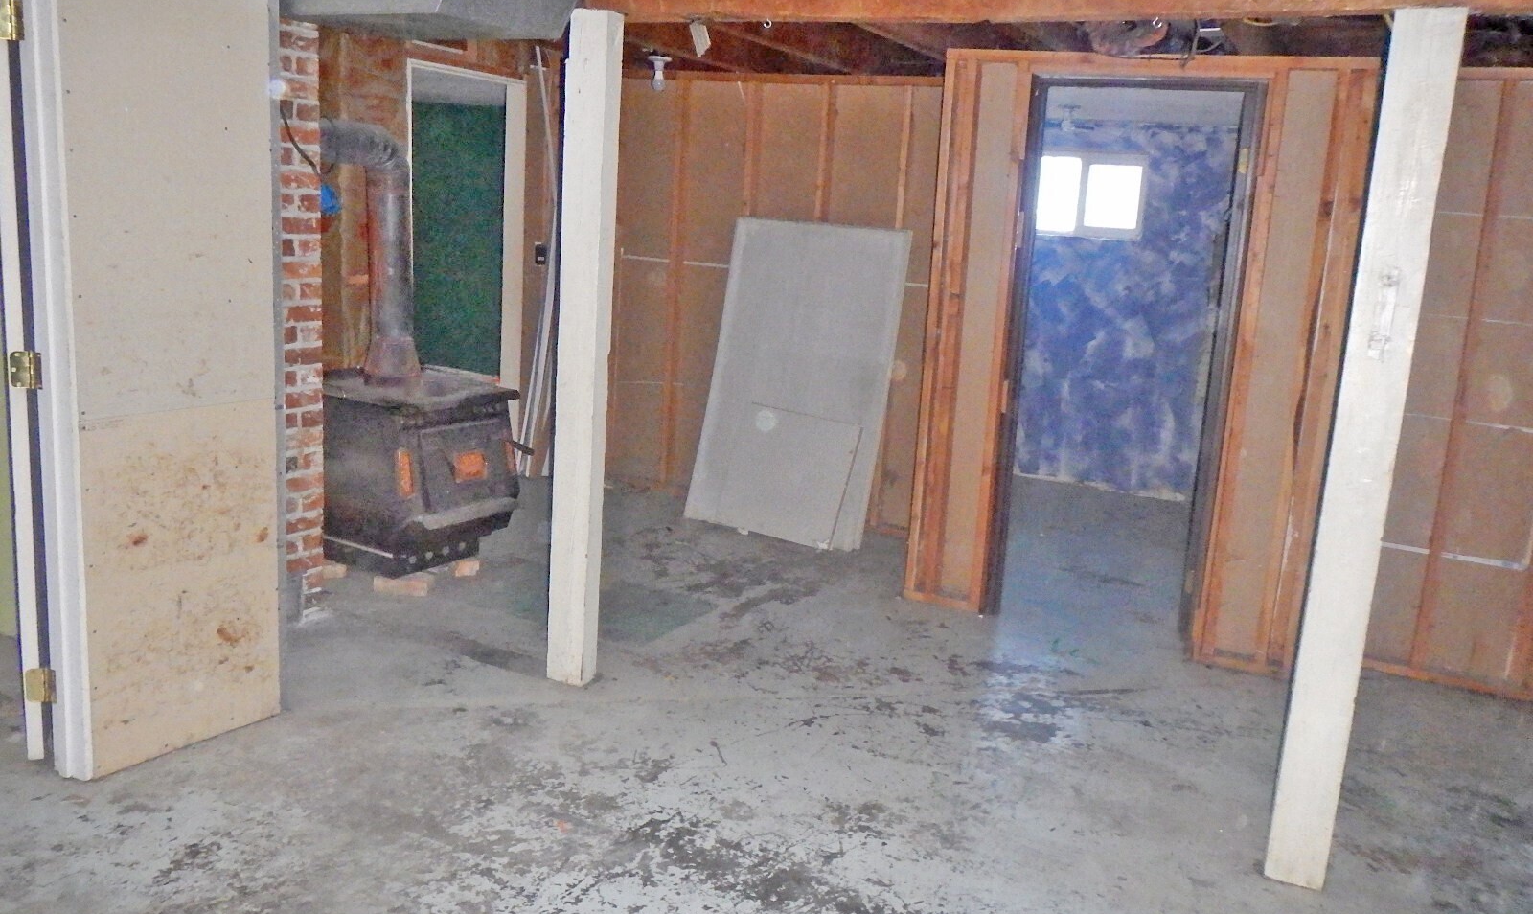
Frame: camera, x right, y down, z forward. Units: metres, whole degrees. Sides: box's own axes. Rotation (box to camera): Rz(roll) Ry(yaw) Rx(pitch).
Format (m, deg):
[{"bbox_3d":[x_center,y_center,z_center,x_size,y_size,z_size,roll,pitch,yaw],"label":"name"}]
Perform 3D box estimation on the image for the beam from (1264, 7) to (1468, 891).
[{"bbox_3d":[1.350,0.031,2.822,0.128,1.986,0.128,9,12,26],"label":"beam"}]

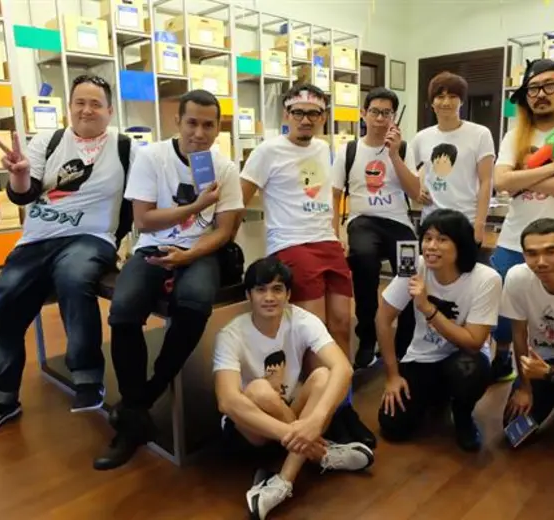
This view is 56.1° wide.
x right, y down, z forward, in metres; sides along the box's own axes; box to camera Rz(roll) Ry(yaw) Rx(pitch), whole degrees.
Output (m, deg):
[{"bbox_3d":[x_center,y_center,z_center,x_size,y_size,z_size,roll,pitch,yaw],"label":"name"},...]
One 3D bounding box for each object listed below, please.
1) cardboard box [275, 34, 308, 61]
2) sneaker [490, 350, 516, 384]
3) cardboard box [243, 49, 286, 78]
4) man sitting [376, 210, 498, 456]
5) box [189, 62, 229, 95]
[{"bbox_3d":[0.184,-2.793,6.871,0.307,0.305,0.330,-12,15,-44],"label":"cardboard box"},{"bbox_3d":[1.211,0.614,2.910,0.280,0.125,0.105,-8,13,-31],"label":"sneaker"},{"bbox_3d":[-0.160,-2.468,6.635,0.385,0.282,0.410,-12,15,-44],"label":"cardboard box"},{"bbox_3d":[0.752,0.276,2.462,0.580,1.020,0.600,2,12,17],"label":"man sitting"},{"bbox_3d":[-0.848,-1.963,5.721,0.343,0.295,0.508,10,16,44],"label":"box"}]

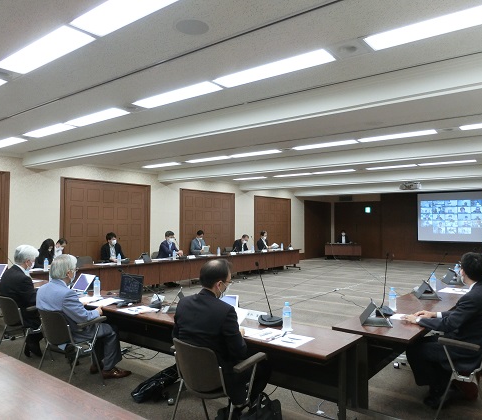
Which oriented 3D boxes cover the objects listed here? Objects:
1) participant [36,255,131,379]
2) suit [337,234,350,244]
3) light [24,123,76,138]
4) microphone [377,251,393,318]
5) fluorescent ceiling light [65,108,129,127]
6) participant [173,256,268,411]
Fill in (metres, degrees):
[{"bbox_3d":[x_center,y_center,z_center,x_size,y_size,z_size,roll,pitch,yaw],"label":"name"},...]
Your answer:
[{"bbox_3d":[-1.387,1.031,3.714,0.500,1.270,0.860,-1,-3,31],"label":"participant"},{"bbox_3d":[4.572,1.404,17.900,0.530,0.660,0.420,0,-2,15],"label":"suit"},{"bbox_3d":[-2.950,-1.220,6.209,1.210,0.060,0.255,-2,-3,37],"label":"light"},{"bbox_3d":[1.350,0.688,3.775,0.190,0.550,0.180,-2,-3,37],"label":"microphone"},{"bbox_3d":[-1.915,-1.232,5.311,1.158,0.070,0.233,-1,-2,38],"label":"fluorescent ceiling light"},{"bbox_3d":[-0.089,0.995,2.879,0.480,1.280,0.820,-2,-3,37],"label":"participant"}]

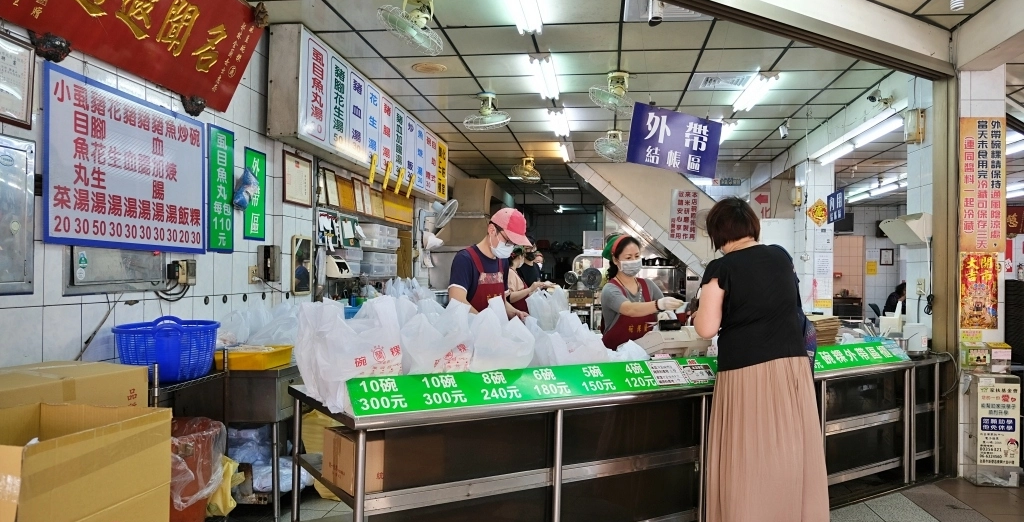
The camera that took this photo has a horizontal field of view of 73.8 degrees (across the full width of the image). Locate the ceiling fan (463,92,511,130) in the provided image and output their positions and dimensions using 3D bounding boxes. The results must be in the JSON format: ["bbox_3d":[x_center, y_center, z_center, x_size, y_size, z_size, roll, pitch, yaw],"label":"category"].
[{"bbox_3d":[-0.220,-1.368,6.326,0.440,0.340,0.430,1,-1,21],"label":"ceiling fan"}]

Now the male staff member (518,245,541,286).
[{"bbox_3d":[0.133,0.601,6.294,0.320,1.680,0.480,0,-1,41],"label":"male staff member"}]

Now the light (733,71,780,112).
[{"bbox_3d":[2.244,-1.539,6.273,0.178,0.075,1.200,1,-1,8],"label":"light"}]

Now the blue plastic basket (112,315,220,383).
[{"bbox_3d":[-1.677,0.398,3.314,0.470,0.325,0.480,2,-1,-27],"label":"blue plastic basket"}]

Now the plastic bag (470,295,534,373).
[{"bbox_3d":[-0.043,0.369,3.026,0.230,0.420,0.190,2,-1,-32],"label":"plastic bag"}]

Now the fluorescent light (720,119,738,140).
[{"bbox_3d":[2.469,-1.494,8.036,0.160,0.080,1.200,1,-1,8],"label":"fluorescent light"}]

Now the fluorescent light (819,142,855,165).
[{"bbox_3d":[3.595,-1.165,7.573,0.070,0.070,1.140,1,-1,8],"label":"fluorescent light"}]

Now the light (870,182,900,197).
[{"bbox_3d":[6.369,-1.200,11.614,0.150,0.085,1.200,1,-1,8],"label":"light"}]

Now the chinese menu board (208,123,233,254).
[{"bbox_3d":[-1.734,-0.422,4.085,0.020,0.735,0.265,1,-1,8],"label":"chinese menu board"}]

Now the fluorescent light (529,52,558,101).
[{"bbox_3d":[0.295,-1.581,5.938,0.178,0.075,1.200,1,-1,8],"label":"fluorescent light"}]

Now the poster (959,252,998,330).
[{"bbox_3d":[3.178,0.204,4.640,0.241,0.510,0.010,1,-1,8],"label":"poster"}]

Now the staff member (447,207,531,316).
[{"bbox_3d":[-0.140,0.551,3.900,0.520,1.680,0.450,2,-1,-37],"label":"staff member"}]

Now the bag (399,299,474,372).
[{"bbox_3d":[-0.314,0.370,2.866,0.260,0.400,0.200,2,-1,-32],"label":"bag"}]

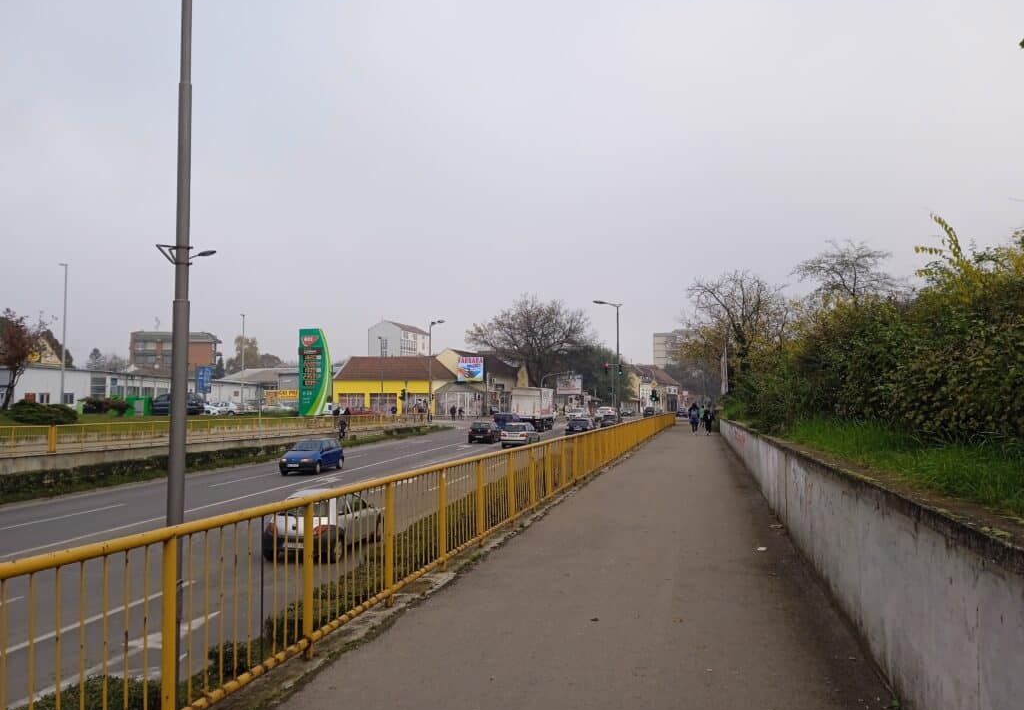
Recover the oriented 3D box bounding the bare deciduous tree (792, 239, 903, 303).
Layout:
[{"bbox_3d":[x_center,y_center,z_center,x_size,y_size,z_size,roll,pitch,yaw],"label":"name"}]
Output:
[{"bbox_3d":[16.800,-1.262,42.153,6.000,8.800,6.000,0,-3,0],"label":"bare deciduous tree"}]

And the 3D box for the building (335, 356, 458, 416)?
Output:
[{"bbox_3d":[-16.000,4.644,115.931,16.800,8.800,12.000,0,-3,0],"label":"building"}]

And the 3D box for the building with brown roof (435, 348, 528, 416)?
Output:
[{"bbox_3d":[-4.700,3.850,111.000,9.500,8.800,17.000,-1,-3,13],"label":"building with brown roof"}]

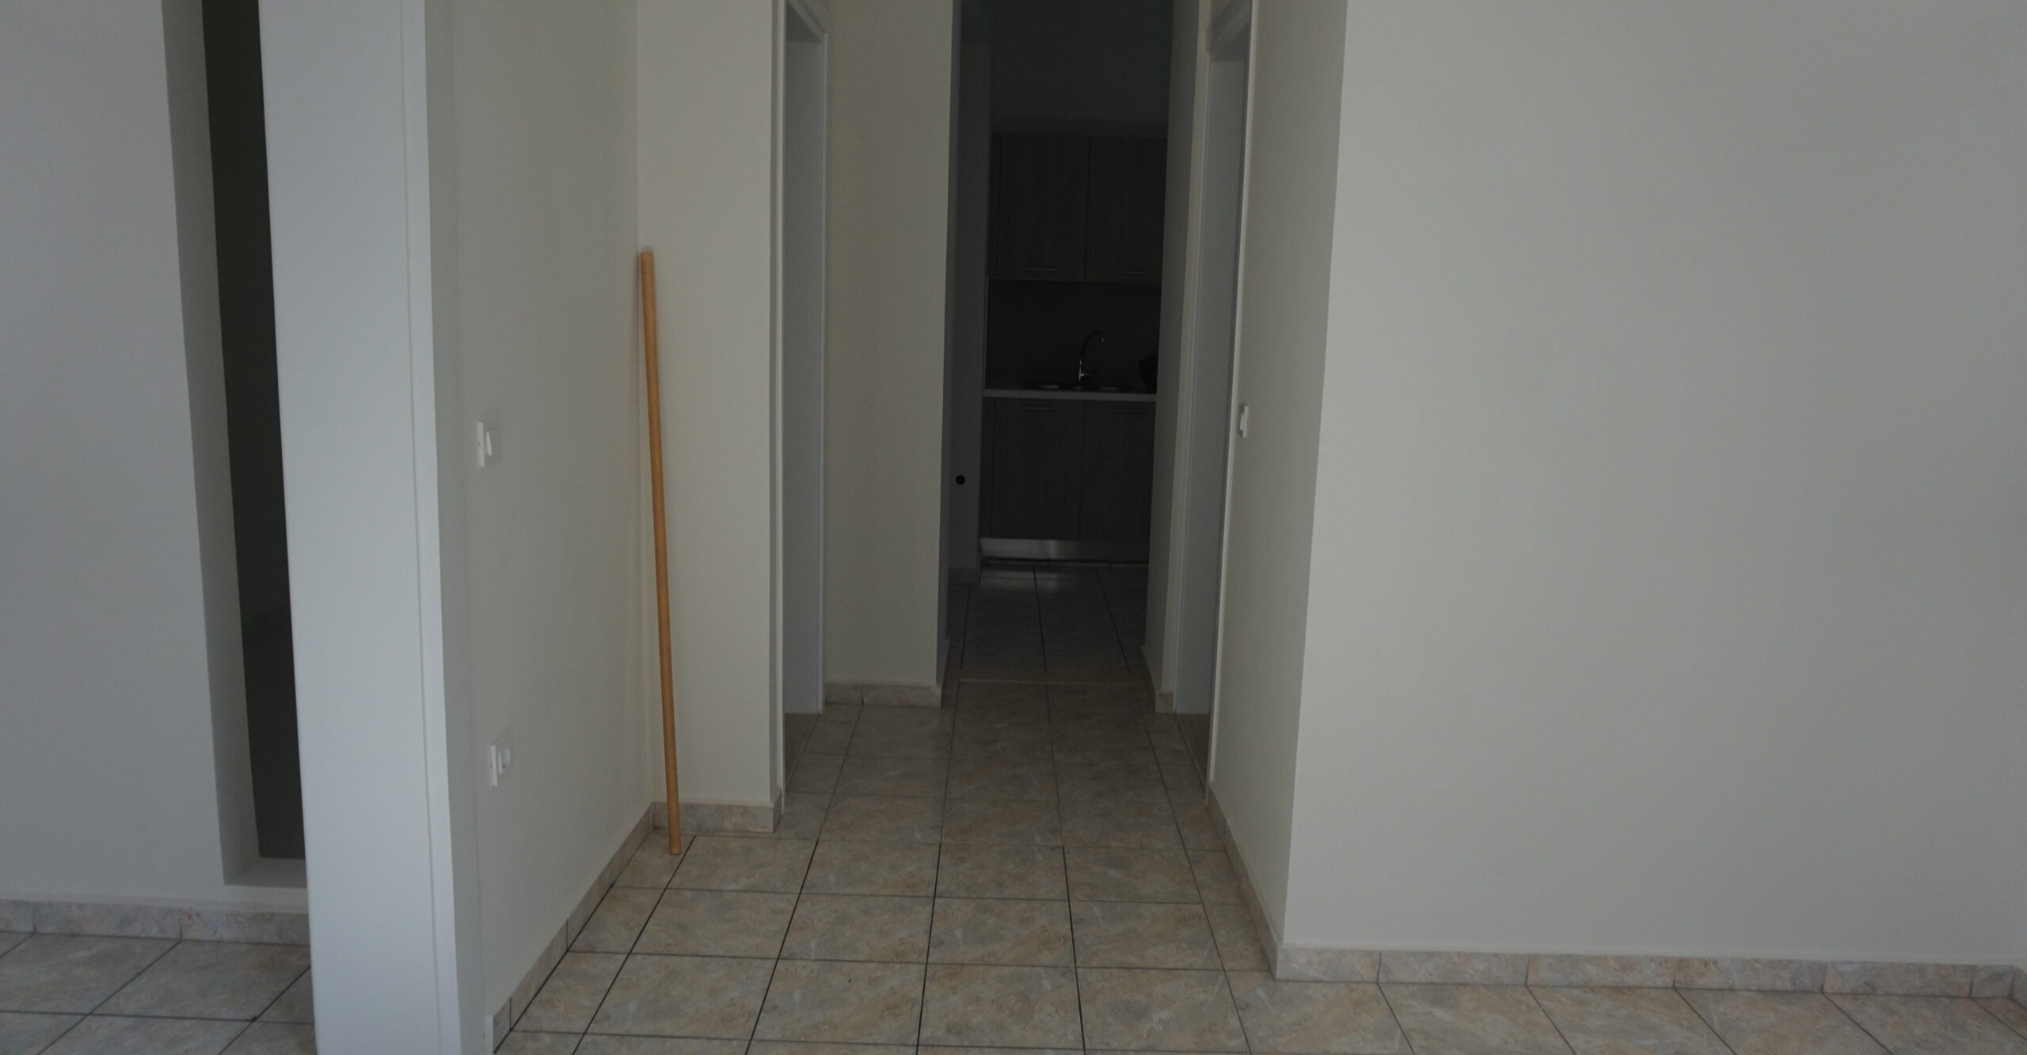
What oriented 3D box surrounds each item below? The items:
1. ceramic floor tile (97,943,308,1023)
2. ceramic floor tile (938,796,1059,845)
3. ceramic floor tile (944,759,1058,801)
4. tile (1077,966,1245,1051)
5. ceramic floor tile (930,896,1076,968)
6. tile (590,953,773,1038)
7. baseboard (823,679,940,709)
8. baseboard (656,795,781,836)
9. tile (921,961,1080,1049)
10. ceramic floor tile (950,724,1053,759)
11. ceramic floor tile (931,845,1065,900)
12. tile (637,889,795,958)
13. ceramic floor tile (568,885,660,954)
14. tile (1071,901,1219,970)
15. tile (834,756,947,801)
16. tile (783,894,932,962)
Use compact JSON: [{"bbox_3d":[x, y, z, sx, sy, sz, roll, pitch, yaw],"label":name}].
[{"bbox_3d":[-1.557,0.888,2.642,0.307,0.011,0.301,2,10,-1],"label":"ceramic floor tile"},{"bbox_3d":[-0.031,0.830,3.785,0.323,0.010,0.323,2,10,-1],"label":"ceramic floor tile"},{"bbox_3d":[-0.033,0.773,4.108,0.323,0.010,0.323,2,10,-1],"label":"ceramic floor tile"},{"bbox_3d":[0.305,1.017,2.850,0.327,0.010,0.327,2,10,-1],"label":"tile"},{"bbox_3d":[-0.027,0.942,3.141,0.323,0.010,0.323,2,10,-1],"label":"ceramic floor tile"},{"bbox_3d":[-0.684,0.985,2.837,0.327,0.010,0.327,2,10,-1],"label":"tile"},{"bbox_3d":[-0.466,0.596,4.830,0.420,0.080,0.012,2,10,-1],"label":"baseboard"},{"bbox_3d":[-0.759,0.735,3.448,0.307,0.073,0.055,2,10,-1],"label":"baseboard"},{"bbox_3d":[-0.024,0.999,2.819,0.323,0.010,0.323,2,10,-1],"label":"tile"},{"bbox_3d":[-0.033,0.714,4.434,0.326,0.010,0.326,2,10,-1],"label":"ceramic floor tile"},{"bbox_3d":[-0.027,0.887,3.462,0.326,0.010,0.326,2,10,-1],"label":"ceramic floor tile"},{"bbox_3d":[-0.641,0.868,2.950,0.307,0.011,0.307,2,10,-1],"label":"tile"},{"bbox_3d":[-0.920,0.920,3.159,0.134,0.010,0.327,2,10,-1],"label":"ceramic floor tile"},{"bbox_3d":[0.302,0.960,3.175,0.327,0.010,0.327,2,10,-1],"label":"tile"},{"bbox_3d":[-0.364,0.767,4.141,0.327,0.010,0.327,2,10,-1],"label":"tile"},{"bbox_3d":[-0.353,0.932,3.137,0.323,0.010,0.323,2,10,-1],"label":"tile"}]

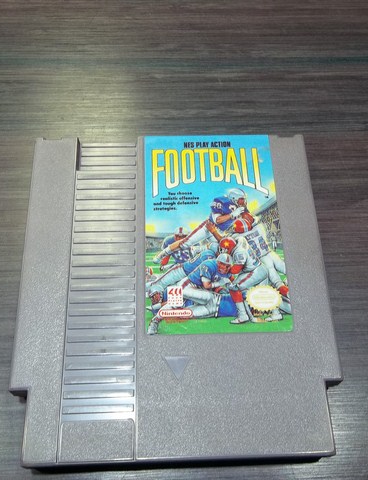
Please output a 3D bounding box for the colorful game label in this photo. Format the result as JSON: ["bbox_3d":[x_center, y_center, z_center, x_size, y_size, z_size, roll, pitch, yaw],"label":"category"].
[{"bbox_3d":[0.012,-0.006,0.207,0.056,0.002,0.090,-1,66,-2],"label":"colorful game label"}]

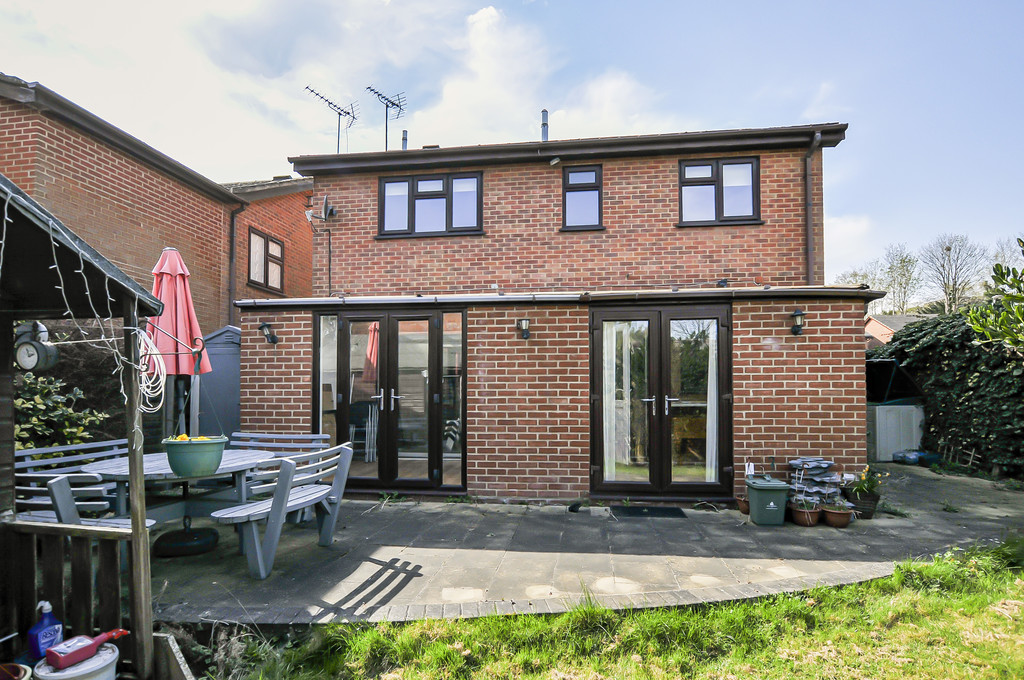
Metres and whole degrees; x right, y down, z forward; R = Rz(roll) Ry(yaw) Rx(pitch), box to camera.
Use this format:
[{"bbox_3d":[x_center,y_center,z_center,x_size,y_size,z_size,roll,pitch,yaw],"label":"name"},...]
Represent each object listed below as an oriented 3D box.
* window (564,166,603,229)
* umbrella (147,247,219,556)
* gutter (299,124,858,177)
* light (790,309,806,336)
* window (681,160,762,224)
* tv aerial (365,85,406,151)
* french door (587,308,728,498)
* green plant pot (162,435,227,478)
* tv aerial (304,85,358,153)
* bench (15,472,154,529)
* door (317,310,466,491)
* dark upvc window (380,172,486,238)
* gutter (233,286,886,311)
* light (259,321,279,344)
[{"bbox_3d":[1.127,-2.263,8.135,0.640,1.020,0.100,-1,-3,7],"label":"window"},{"bbox_3d":[-2.704,0.458,4.234,0.480,2.550,0.480,-1,-1,6],"label":"umbrella"},{"bbox_3d":[0.590,-2.930,7.870,8.550,0.230,0.220,-1,-3,7],"label":"gutter"},{"bbox_3d":[2.928,-0.179,5.226,0.170,0.290,0.200,-1,-1,6],"label":"light"},{"bbox_3d":[3.208,-2.275,7.886,1.220,1.020,0.100,-1,-3,7],"label":"window"},{"bbox_3d":[-2.700,-4.720,11.000,0.420,1.300,1.100,-2,-3,30],"label":"tv aerial"},{"bbox_3d":[1.596,0.646,5.485,1.481,2.045,0.100,-1,-1,6],"label":"french door"},{"bbox_3d":[-1.560,0.577,2.520,0.290,0.180,0.290,1,-3,-30],"label":"green plant pot"},{"bbox_3d":[-3.850,-4.620,11.000,0.420,1.270,1.300,-2,-3,27],"label":"tv aerial"},{"bbox_3d":[-2.908,1.271,3.343,1.200,0.830,0.630,-1,-3,13],"label":"bench"},{"bbox_3d":[-1.383,0.695,5.796,1.771,2.037,0.100,-1,-1,6],"label":"door"},{"bbox_3d":[-1.356,-2.218,8.432,1.770,1.020,0.100,-1,-3,7],"label":"dark upvc window"},{"bbox_3d":[0.276,-0.449,5.468,6.954,0.100,0.130,0,-1,6],"label":"gutter"},{"bbox_3d":[-2.729,-0.078,5.730,0.150,0.240,0.210,-1,-3,7],"label":"light"}]

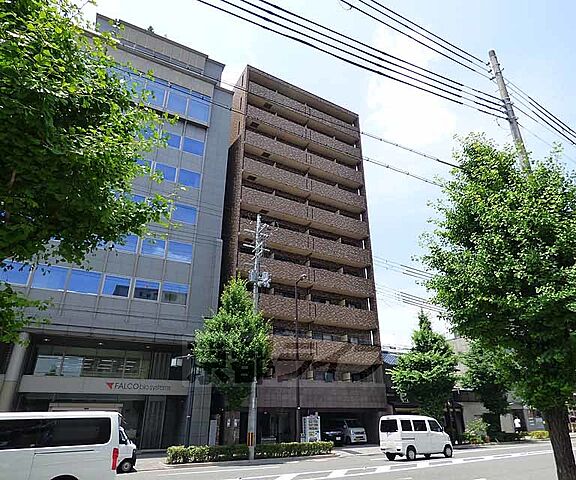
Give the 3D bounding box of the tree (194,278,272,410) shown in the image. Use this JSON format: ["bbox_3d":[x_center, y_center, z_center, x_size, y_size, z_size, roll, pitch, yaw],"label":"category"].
[{"bbox_3d":[-2.993,6.141,17.948,4.100,8.900,4.000,13,-28,-25],"label":"tree"}]

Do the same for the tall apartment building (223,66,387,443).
[{"bbox_3d":[-1.496,1.665,34.048,12.690,31.000,14.000,13,-28,-25],"label":"tall apartment building"}]

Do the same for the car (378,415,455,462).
[{"bbox_3d":[6.469,9.856,17.347,3.395,1.880,1.475,11,-27,-22],"label":"car"}]

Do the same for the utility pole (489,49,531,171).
[{"bbox_3d":[7.076,-0.486,9.447,0.400,13.872,0.400,12,-28,-24],"label":"utility pole"}]

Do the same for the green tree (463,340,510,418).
[{"bbox_3d":[14.347,10.616,25.644,3.900,7.619,3.900,12,-28,-24],"label":"green tree"}]

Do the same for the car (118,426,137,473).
[{"bbox_3d":[-7.932,8.488,14.280,3.395,1.820,1.475,12,-28,-24],"label":"car"}]

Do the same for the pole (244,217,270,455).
[{"bbox_3d":[-1.664,4.359,18.966,1.600,13.100,1.200,13,-28,-25],"label":"pole"}]

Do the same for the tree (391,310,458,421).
[{"bbox_3d":[9.684,9.124,23.798,4.500,8.720,4.500,12,-28,-24],"label":"tree"}]

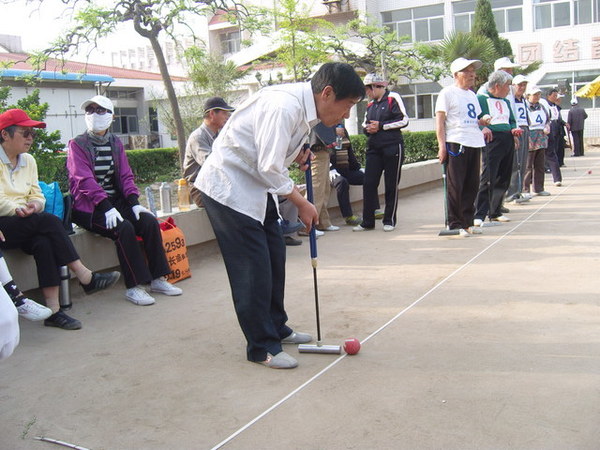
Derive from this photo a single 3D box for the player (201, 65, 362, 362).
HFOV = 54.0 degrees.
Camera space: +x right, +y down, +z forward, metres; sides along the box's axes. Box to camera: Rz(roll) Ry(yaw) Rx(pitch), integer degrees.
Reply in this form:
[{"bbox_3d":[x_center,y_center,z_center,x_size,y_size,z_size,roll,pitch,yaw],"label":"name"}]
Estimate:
[{"bbox_3d":[-0.054,-0.058,2.726,0.760,1.370,0.520,0,10,10],"label":"player"}]

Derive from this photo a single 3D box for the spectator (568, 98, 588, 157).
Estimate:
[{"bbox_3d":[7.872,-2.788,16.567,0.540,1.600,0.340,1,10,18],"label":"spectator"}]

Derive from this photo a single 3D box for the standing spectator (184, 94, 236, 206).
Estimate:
[{"bbox_3d":[-0.622,-0.366,4.944,0.780,1.280,0.540,3,11,27],"label":"standing spectator"}]

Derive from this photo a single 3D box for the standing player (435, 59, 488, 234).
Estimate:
[{"bbox_3d":[1.562,-0.742,5.603,0.360,1.650,0.520,7,13,42],"label":"standing player"}]

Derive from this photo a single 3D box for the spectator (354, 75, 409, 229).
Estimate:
[{"bbox_3d":[0.823,-0.742,5.969,0.500,1.580,0.340,5,12,35],"label":"spectator"}]

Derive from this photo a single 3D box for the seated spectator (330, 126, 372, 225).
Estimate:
[{"bbox_3d":[0.579,-0.595,6.198,0.740,1.230,0.560,6,12,38],"label":"seated spectator"}]

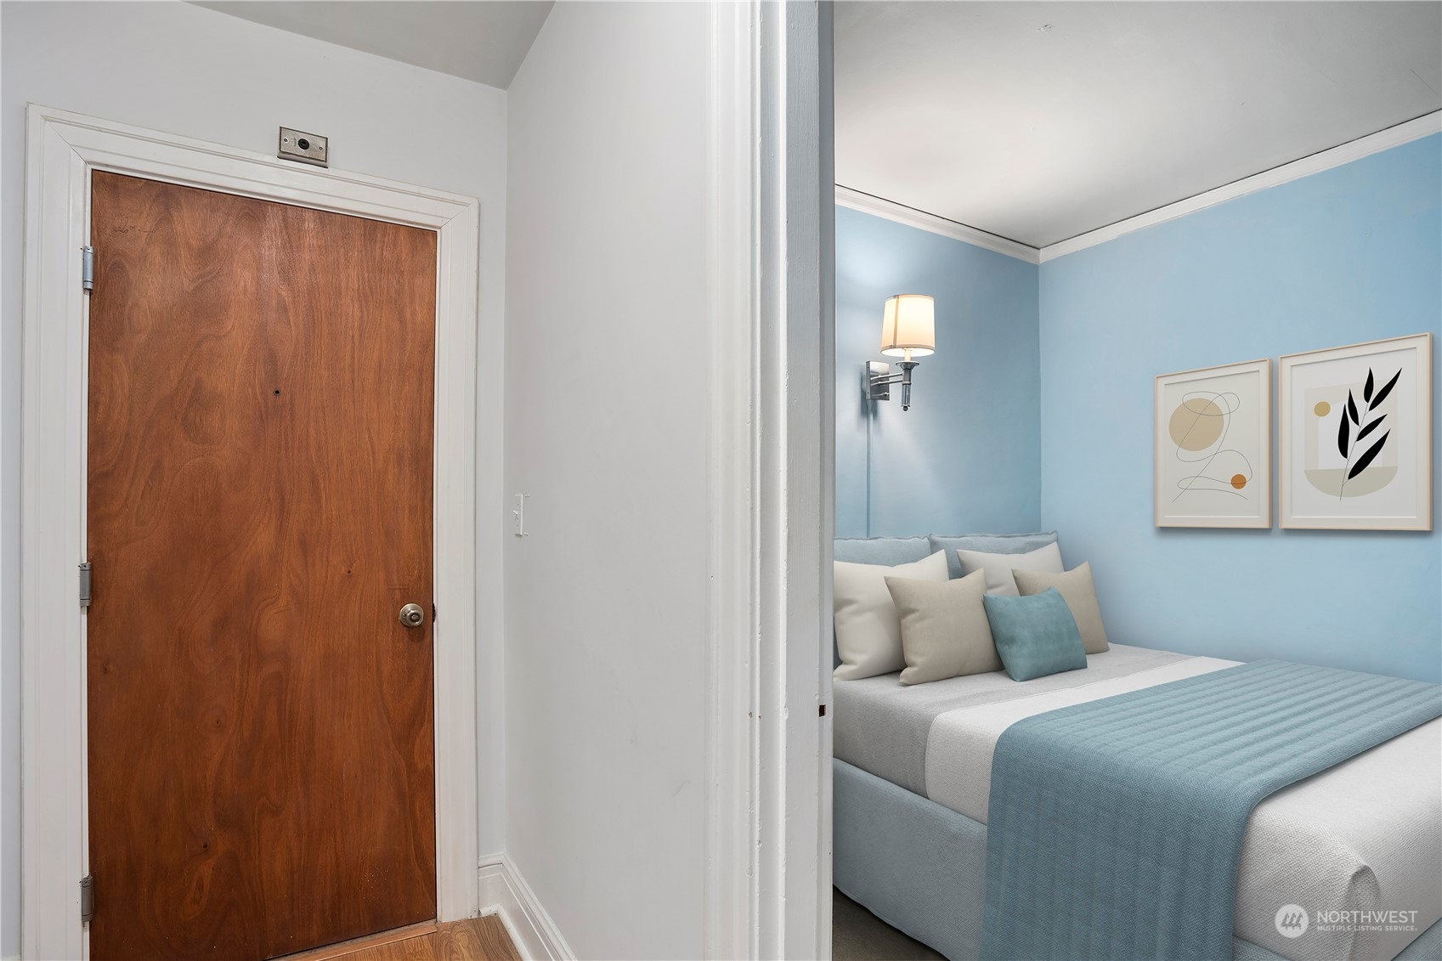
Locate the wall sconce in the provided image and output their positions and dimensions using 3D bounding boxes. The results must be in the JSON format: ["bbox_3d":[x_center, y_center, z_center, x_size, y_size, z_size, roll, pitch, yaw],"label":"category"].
[{"bbox_3d":[0.716,-0.482,2.670,0.211,0.420,0.245,1,-1,-32],"label":"wall sconce"}]

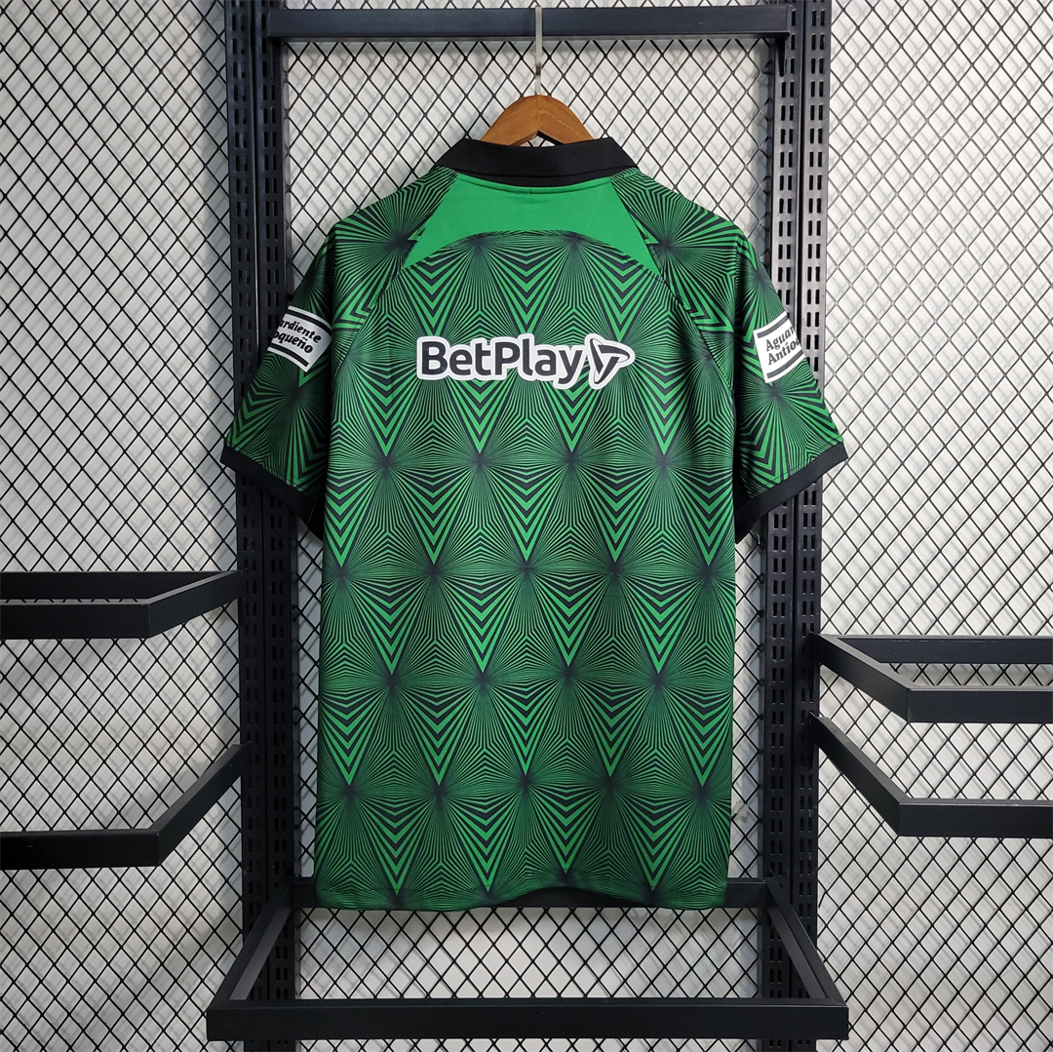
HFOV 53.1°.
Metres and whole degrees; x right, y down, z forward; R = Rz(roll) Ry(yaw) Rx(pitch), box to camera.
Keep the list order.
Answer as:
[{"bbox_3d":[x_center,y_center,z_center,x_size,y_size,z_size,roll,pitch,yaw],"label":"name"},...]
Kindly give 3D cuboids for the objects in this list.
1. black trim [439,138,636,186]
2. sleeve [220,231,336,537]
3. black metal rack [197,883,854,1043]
[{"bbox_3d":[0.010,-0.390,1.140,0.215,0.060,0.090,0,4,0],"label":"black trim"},{"bbox_3d":[-0.264,-0.151,1.125,0.125,0.325,0.120,0,4,0],"label":"sleeve"},{"bbox_3d":[0.003,0.434,1.082,0.572,0.031,0.285,0,4,0],"label":"black metal rack"}]

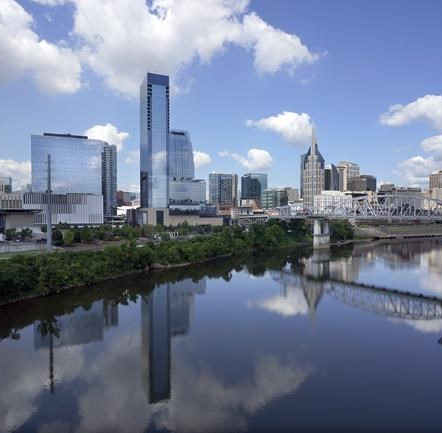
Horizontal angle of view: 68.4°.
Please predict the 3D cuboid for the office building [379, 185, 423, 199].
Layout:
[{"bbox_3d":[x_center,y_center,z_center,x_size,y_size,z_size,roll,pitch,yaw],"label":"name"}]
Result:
[{"bbox_3d":[386.000,-31.680,704.660,68.000,62.000,55.000,0,1,-23],"label":"office building"}]

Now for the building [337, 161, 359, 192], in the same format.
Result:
[{"bbox_3d":[353.530,-84.140,903.830,44.000,144.000,40.000,-1,1,-29],"label":"building"}]

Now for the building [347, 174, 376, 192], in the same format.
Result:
[{"bbox_3d":[368.000,-59.460,849.330,55.000,98.000,55.000,0,1,-23],"label":"building"}]

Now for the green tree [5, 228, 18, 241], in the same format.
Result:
[{"bbox_3d":[-122.500,10.360,190.140,7.000,7.000,7.000,0,1,0],"label":"green tree"}]

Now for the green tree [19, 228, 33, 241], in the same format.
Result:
[{"bbox_3d":[-114.610,10.120,191.170,6.800,7.200,6.600,-1,1,-24],"label":"green tree"}]

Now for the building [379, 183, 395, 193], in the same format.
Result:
[{"bbox_3d":[433.000,-48.460,849.470,25.000,76.000,25.000,0,1,-23],"label":"building"}]

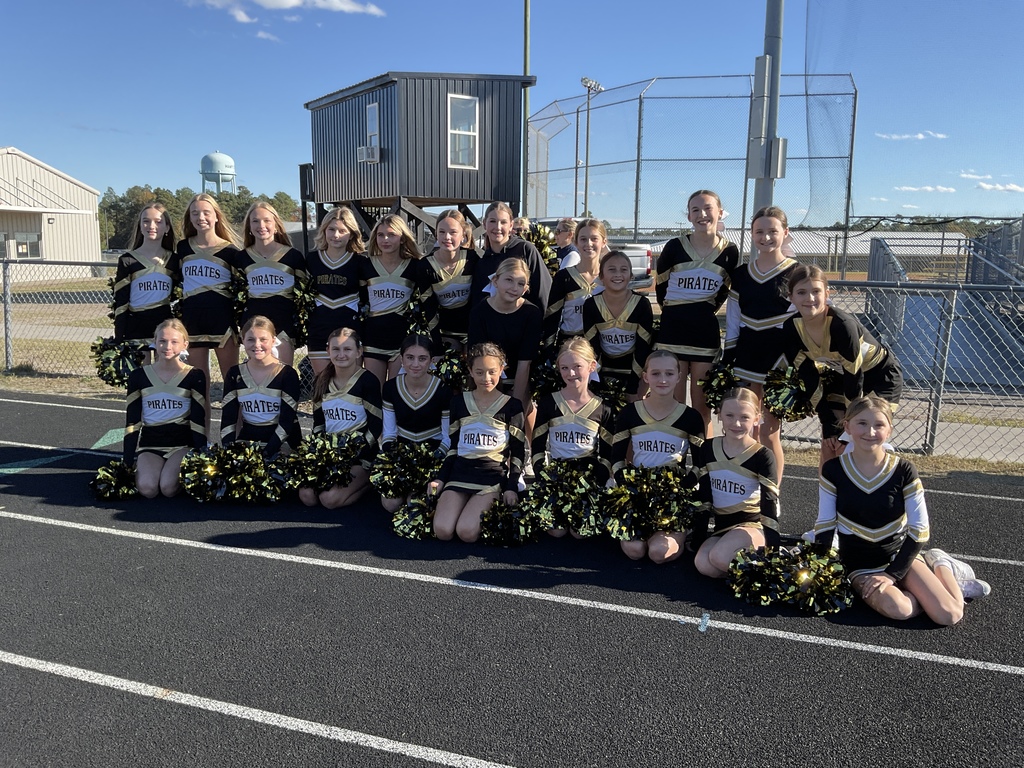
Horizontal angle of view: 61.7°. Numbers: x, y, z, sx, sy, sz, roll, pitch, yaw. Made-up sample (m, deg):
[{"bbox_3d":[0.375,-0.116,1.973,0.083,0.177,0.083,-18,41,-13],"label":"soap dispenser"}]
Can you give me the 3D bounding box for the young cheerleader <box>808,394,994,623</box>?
[{"bbox_3d":[1.431,0.440,3.272,0.600,0.757,0.570,4,10,18],"label":"young cheerleader"}]

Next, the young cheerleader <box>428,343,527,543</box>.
[{"bbox_3d":[-0.163,0.241,4.018,0.440,0.857,0.580,2,10,10],"label":"young cheerleader"}]

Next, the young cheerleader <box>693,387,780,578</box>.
[{"bbox_3d":[0.975,0.381,3.591,0.400,0.745,0.600,8,12,37],"label":"young cheerleader"}]

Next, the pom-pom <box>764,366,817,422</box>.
[{"bbox_3d":[1.284,0.048,3.956,0.270,0.270,0.250,3,10,13],"label":"pom-pom"}]

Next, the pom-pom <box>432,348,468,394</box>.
[{"bbox_3d":[-0.332,-0.062,4.628,0.240,0.260,0.230,0,10,-3],"label":"pom-pom"}]

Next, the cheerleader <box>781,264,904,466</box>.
[{"bbox_3d":[1.469,0.091,3.845,0.420,1.247,0.750,10,13,42],"label":"cheerleader"}]

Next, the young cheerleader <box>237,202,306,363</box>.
[{"bbox_3d":[-1.395,-0.284,5.006,0.420,1.530,0.290,-1,10,-9],"label":"young cheerleader"}]

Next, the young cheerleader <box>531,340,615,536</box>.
[{"bbox_3d":[0.298,0.224,4.073,0.400,0.878,0.580,3,10,14],"label":"young cheerleader"}]

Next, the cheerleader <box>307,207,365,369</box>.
[{"bbox_3d":[-0.987,-0.246,4.899,0.380,1.520,0.280,1,10,-1],"label":"cheerleader"}]

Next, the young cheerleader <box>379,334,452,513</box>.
[{"bbox_3d":[-0.498,0.179,4.493,0.420,0.840,0.620,2,10,5],"label":"young cheerleader"}]

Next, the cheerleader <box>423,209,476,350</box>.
[{"bbox_3d":[-0.327,-0.215,4.802,0.370,1.510,0.280,3,10,11],"label":"cheerleader"}]

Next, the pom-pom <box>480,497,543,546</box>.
[{"bbox_3d":[-0.002,0.607,3.785,0.265,0.210,0.250,1,10,0],"label":"pom-pom"}]

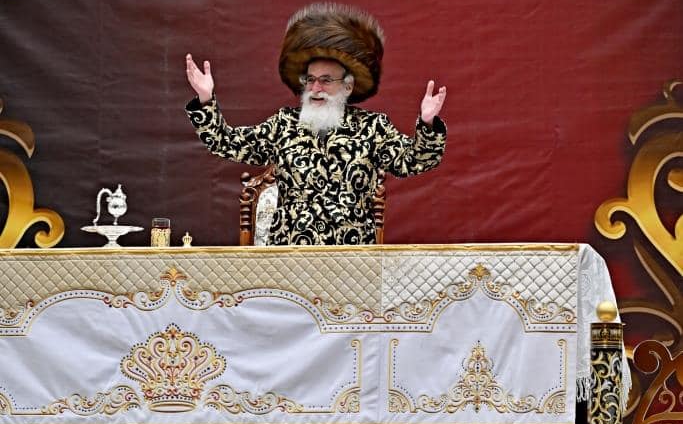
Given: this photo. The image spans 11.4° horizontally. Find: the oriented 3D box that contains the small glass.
[{"bbox_3d":[-0.620,0.072,11.700,0.068,0.108,0.068,0,-5,0],"label":"small glass"}]

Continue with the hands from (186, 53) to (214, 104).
[{"bbox_3d":[-0.504,-0.477,12.200,0.085,0.180,0.080,-13,-6,-20],"label":"hands"}]

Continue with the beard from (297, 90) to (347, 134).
[{"bbox_3d":[-0.065,-0.362,12.300,0.165,0.165,0.120,-2,-6,22],"label":"beard"}]

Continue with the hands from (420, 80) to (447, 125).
[{"bbox_3d":[0.329,-0.391,12.200,0.085,0.155,0.080,3,-6,21],"label":"hands"}]

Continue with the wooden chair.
[{"bbox_3d":[-0.152,0.357,12.394,0.580,1.200,0.620,-1,-6,9],"label":"wooden chair"}]

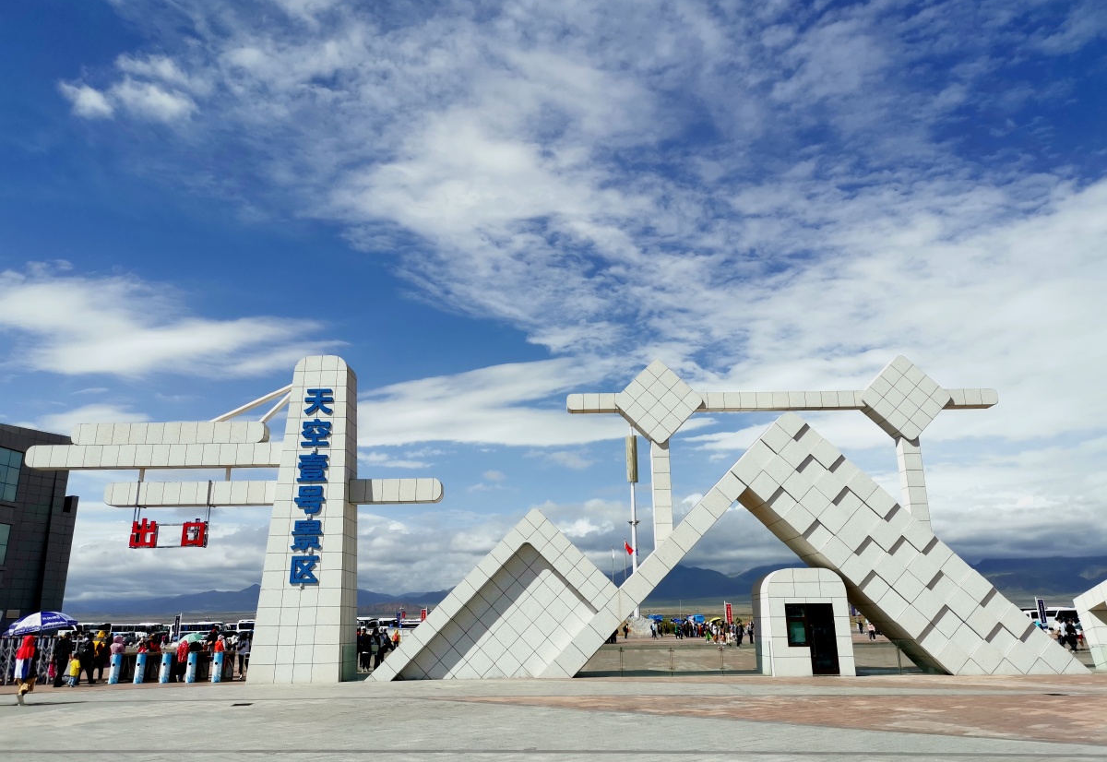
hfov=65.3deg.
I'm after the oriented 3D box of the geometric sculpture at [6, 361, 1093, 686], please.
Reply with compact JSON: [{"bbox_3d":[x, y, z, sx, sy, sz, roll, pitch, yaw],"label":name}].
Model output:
[{"bbox_3d":[-0.815,4.571,30.773,36.250,11.300,2.700,-1,-16,0],"label":"geometric sculpture"}]

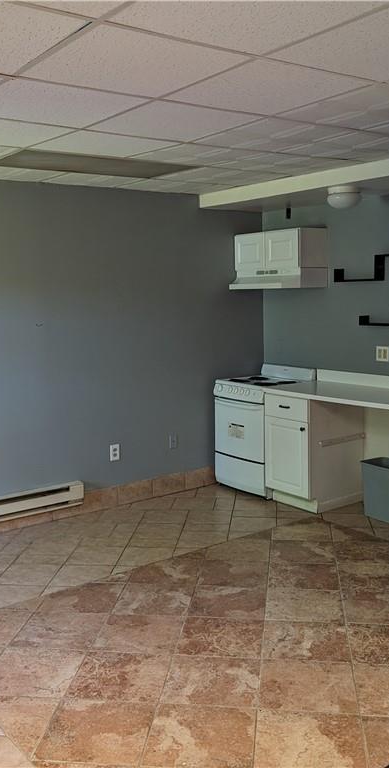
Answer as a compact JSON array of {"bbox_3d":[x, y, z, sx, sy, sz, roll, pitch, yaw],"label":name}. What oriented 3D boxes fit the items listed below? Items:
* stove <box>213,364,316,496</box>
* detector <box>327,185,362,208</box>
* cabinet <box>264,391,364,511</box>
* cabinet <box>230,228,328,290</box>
[{"bbox_3d":[0.609,0.387,6.005,0.635,1.010,0.610,-7,9,-38],"label":"stove"},{"bbox_3d":[1.046,-1.288,4.932,0.250,0.138,0.250,-1,7,0],"label":"detector"},{"bbox_3d":[0.958,0.497,5.607,0.610,0.876,0.457,-7,9,-38],"label":"cabinet"},{"bbox_3d":[0.669,-1.023,5.862,0.455,0.480,0.750,-7,9,-38],"label":"cabinet"}]

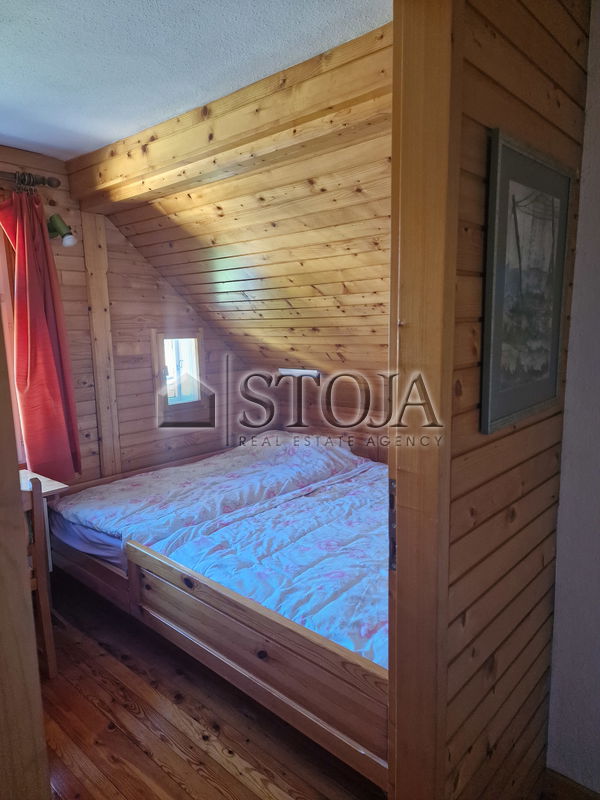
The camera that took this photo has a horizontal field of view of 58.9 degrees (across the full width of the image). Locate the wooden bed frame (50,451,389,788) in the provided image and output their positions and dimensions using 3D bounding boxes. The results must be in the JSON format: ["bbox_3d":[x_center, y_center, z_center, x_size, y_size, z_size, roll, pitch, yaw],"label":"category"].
[{"bbox_3d":[-0.050,0.762,2.683,2.260,0.540,1.450,7,12,42],"label":"wooden bed frame"}]

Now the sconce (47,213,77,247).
[{"bbox_3d":[-1.234,-0.877,2.742,0.144,0.145,0.103,7,12,42],"label":"sconce"}]

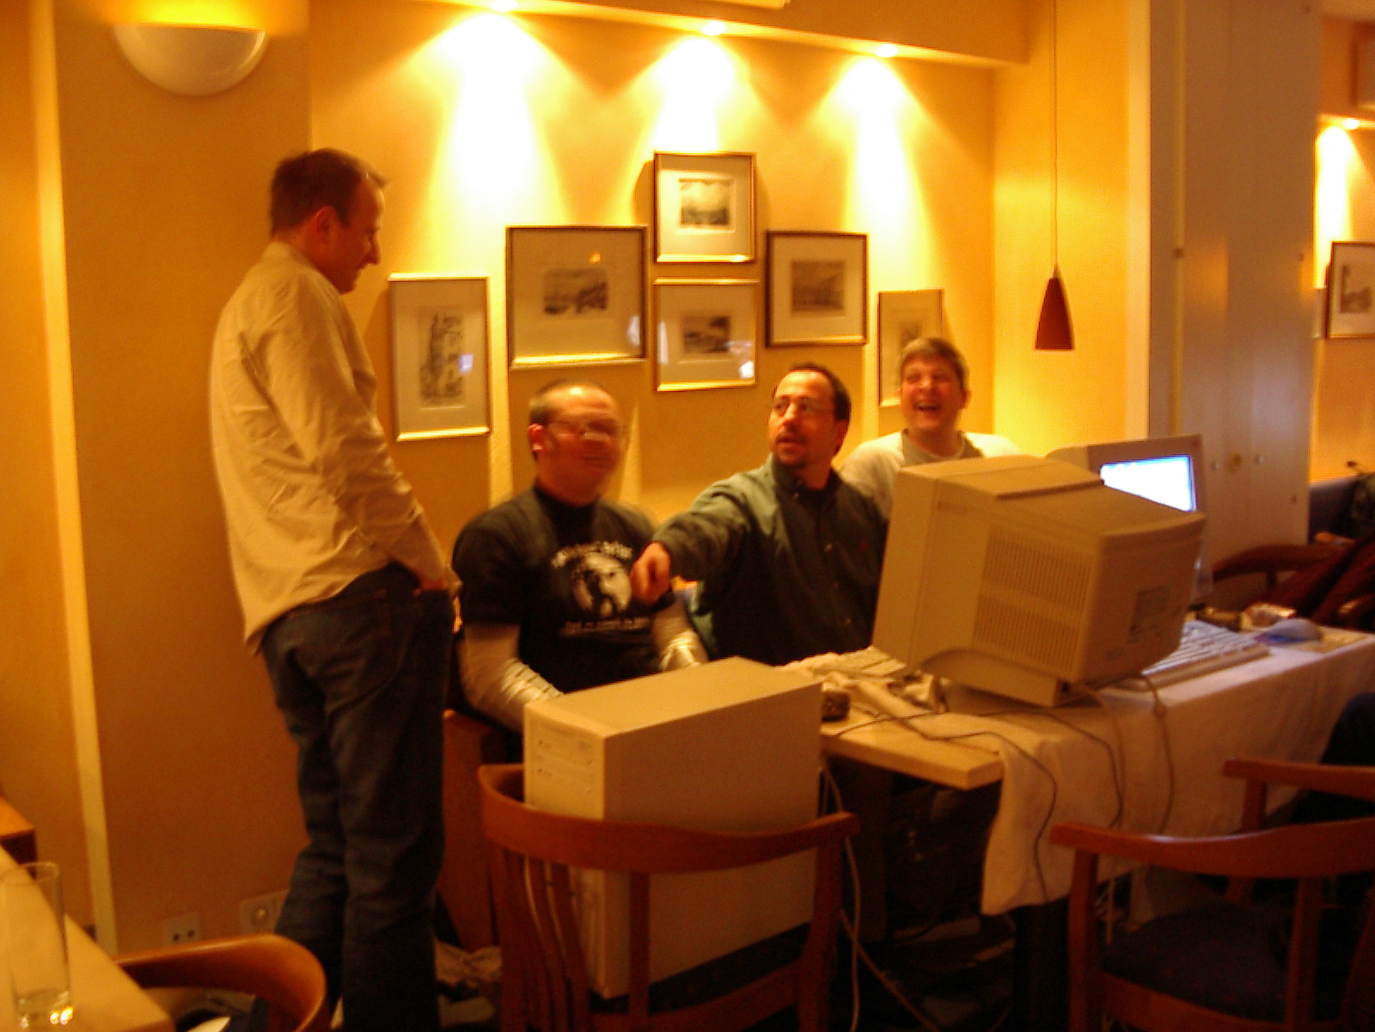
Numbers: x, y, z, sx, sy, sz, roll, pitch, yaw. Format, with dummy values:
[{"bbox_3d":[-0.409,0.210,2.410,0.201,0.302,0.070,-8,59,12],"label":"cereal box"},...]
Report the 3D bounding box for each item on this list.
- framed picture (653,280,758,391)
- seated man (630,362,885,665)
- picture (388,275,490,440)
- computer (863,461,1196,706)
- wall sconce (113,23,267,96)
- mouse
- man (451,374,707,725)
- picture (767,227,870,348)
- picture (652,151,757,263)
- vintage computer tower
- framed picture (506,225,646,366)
[{"bbox_3d":[0.051,-0.507,4.227,0.342,0.293,0.024,-6,8,-33],"label":"framed picture"},{"bbox_3d":[0.290,0.363,3.260,0.760,1.370,0.800,-6,9,-37],"label":"seated man"},{"bbox_3d":[-0.620,-0.400,3.798,0.263,0.396,0.024,-6,8,-33],"label":"picture"},{"bbox_3d":[0.686,0.122,2.899,0.450,0.440,0.467,-8,10,-44],"label":"computer"},{"bbox_3d":[-0.918,-0.861,2.845,0.289,0.122,0.105,-6,8,-33],"label":"wall sconce"},{"bbox_3d":[1.360,0.253,3.390,0.115,0.038,0.063,1,7,20],"label":"mouse"},{"bbox_3d":[-0.111,0.399,3.109,0.580,1.350,0.800,-6,9,-37],"label":"man"},{"bbox_3d":[0.378,-0.663,4.424,0.372,0.320,0.024,-6,8,-33],"label":"picture"},{"bbox_3d":[0.048,-0.854,4.187,0.335,0.298,0.024,-6,8,-33],"label":"picture"},{"bbox_3d":[-0.019,0.489,2.460,0.448,0.412,0.205,-7,12,-40],"label":"vintage computer tower"},{"bbox_3d":[-0.290,-0.584,3.995,0.418,0.352,0.024,-6,8,-33],"label":"framed picture"}]

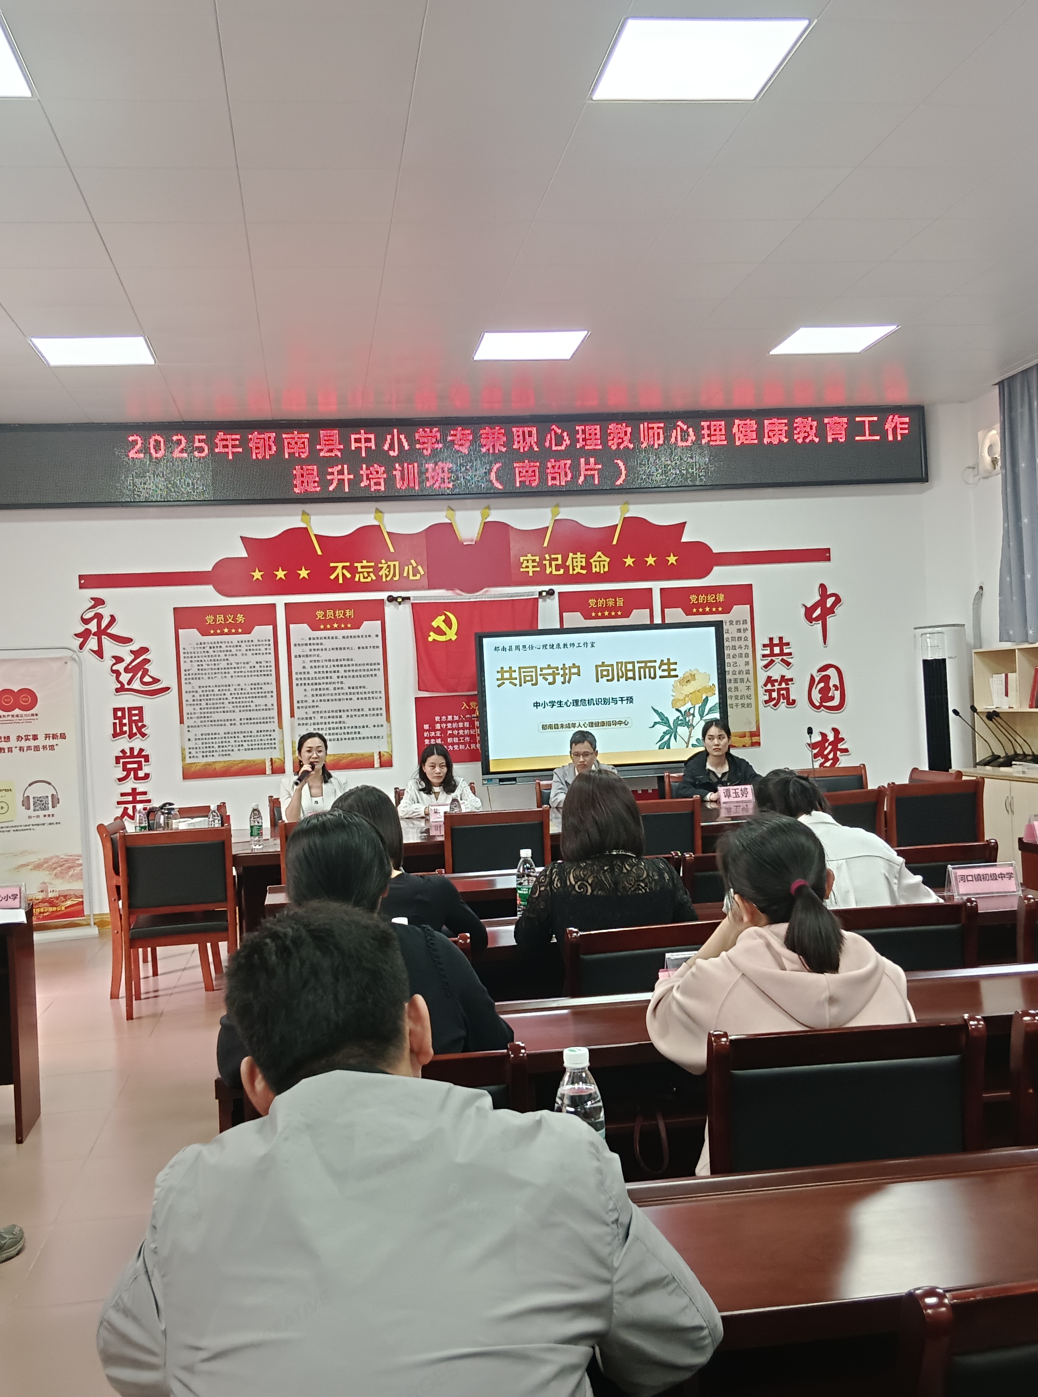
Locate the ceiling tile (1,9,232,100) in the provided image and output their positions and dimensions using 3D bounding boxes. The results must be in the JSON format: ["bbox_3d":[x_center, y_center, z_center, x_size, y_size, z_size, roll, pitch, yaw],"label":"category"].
[{"bbox_3d":[-1.218,-1.981,4.314,0.600,0.020,0.590,-3,0,-8],"label":"ceiling tile"}]

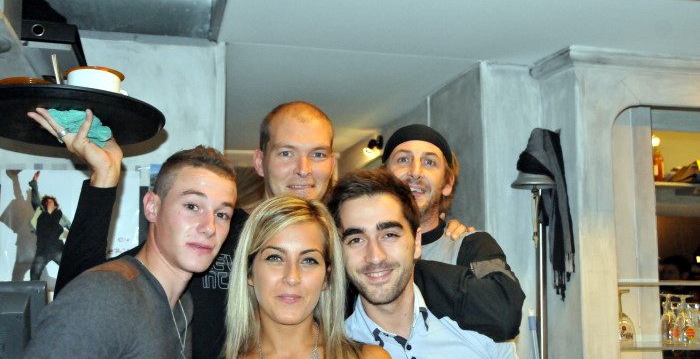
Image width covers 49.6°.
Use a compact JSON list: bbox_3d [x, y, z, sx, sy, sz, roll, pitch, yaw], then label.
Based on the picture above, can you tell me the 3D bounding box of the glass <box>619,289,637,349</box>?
[{"bbox_3d":[0.859,0.441,2.400,0.093,0.177,0.093,-1,-6,0],"label":"glass"}]

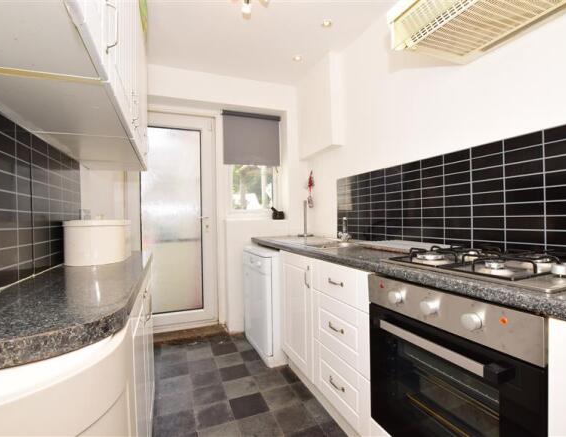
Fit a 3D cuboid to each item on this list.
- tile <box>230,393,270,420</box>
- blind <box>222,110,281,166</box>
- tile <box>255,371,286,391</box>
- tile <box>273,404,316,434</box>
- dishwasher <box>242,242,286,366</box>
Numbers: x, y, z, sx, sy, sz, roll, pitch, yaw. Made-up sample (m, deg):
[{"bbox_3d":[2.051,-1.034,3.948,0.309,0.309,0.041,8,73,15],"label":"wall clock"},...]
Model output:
[{"bbox_3d":[-0.200,1.098,1.599,0.198,0.010,0.191,-1,0,-22],"label":"tile"},{"bbox_3d":[-0.308,-0.806,2.807,0.623,0.529,0.050,-1,0,-22],"label":"blind"},{"bbox_3d":[-0.078,1.095,1.846,0.196,0.010,0.187,-1,0,-22],"label":"tile"},{"bbox_3d":[0.065,1.093,1.494,0.195,0.010,0.187,-1,0,-22],"label":"tile"},{"bbox_3d":[0.044,0.665,2.397,0.600,0.845,0.610,-1,0,-24],"label":"dishwasher"}]

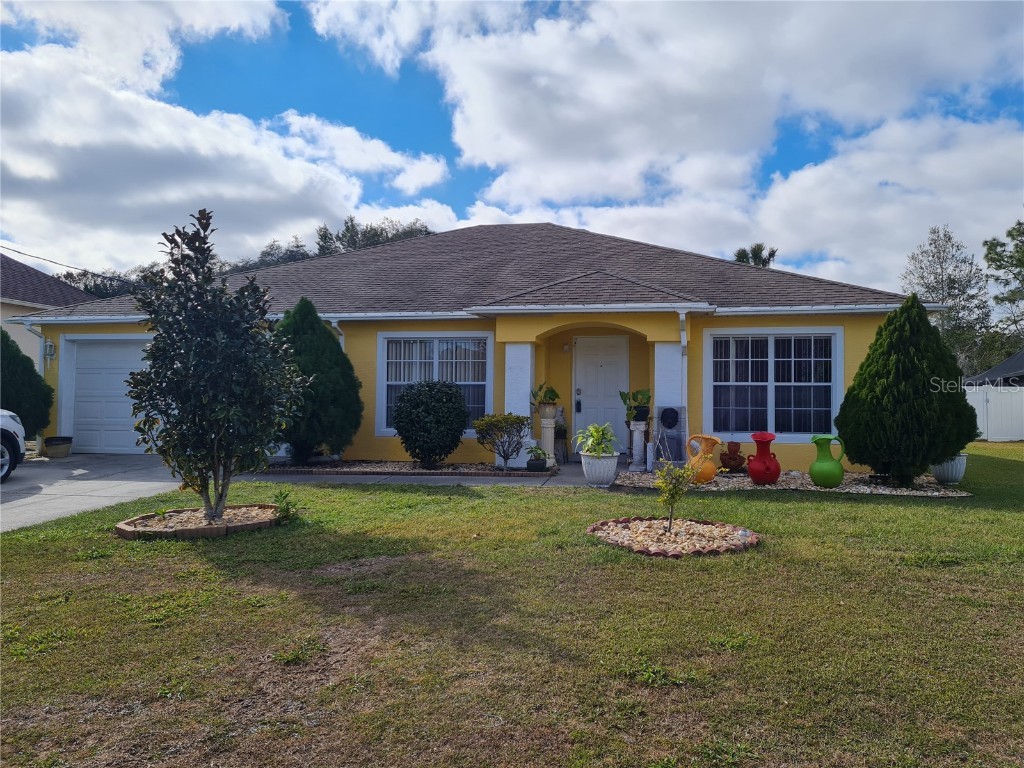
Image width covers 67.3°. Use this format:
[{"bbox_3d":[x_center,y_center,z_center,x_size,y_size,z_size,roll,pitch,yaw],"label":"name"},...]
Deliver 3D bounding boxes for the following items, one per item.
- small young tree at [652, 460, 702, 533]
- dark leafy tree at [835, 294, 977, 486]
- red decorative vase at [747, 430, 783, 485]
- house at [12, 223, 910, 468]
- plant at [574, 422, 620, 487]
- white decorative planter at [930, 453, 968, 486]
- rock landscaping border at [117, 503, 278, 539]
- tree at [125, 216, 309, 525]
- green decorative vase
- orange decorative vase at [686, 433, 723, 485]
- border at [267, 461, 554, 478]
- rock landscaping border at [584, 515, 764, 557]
[{"bbox_3d":[1.700,1.130,7.800,0.530,0.740,0.500,0,-1,10],"label":"small young tree"},{"bbox_3d":[5.526,0.098,10.805,1.970,2.700,1.950,0,-2,10],"label":"dark leafy tree"},{"bbox_3d":[3.600,1.045,10.950,0.500,0.750,0.480,0,-1,10],"label":"red decorative vase"},{"bbox_3d":[-0.250,-1.300,19.500,16.000,5.600,14.000,0,-1,10],"label":"house"},{"bbox_3d":[1.196,0.981,10.718,0.630,0.890,0.620,0,-2,10],"label":"plant"},{"bbox_3d":[6.310,1.220,11.100,0.540,0.440,0.540,0,-1,10],"label":"white decorative planter"},{"bbox_3d":[-3.139,1.395,7.802,1.520,0.160,1.250,2,-2,-20],"label":"rock landscaping border"},{"bbox_3d":[-2.995,-0.204,7.865,1.830,3.200,1.750,0,-2,10],"label":"tree"},{"bbox_3d":[4.367,1.065,10.665,0.500,0.750,0.480,1,-2,-9],"label":"green decorative vase"},{"bbox_3d":[2.740,1.070,10.950,0.510,0.710,0.410,0,-1,13],"label":"orange decorative vase"},{"bbox_3d":[-1.450,1.310,12.350,4.500,0.130,1.800,0,-1,10],"label":"border"},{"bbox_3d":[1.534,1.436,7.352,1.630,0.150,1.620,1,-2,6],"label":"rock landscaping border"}]

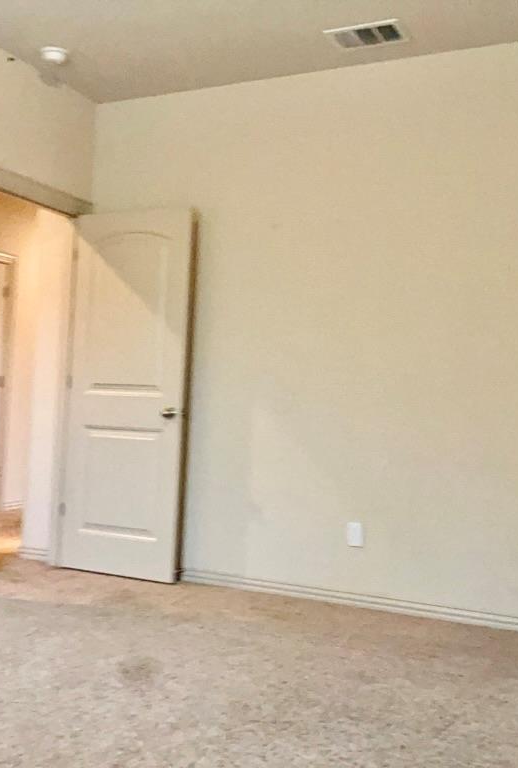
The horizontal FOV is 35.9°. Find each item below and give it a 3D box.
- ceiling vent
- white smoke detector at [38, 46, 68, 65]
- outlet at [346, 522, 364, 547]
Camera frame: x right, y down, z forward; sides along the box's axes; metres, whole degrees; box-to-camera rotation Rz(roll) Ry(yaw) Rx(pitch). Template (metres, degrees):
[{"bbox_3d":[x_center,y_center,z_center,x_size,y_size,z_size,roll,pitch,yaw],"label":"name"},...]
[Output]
[{"bbox_3d":[0.507,-1.620,3.740,0.350,0.020,0.205,2,-1,25],"label":"ceiling vent"},{"bbox_3d":[-1.037,-1.661,4.051,0.142,0.046,0.142,2,-1,0],"label":"white smoke detector"},{"bbox_3d":[0.480,0.753,3.989,0.077,0.117,0.012,2,-1,25],"label":"outlet"}]

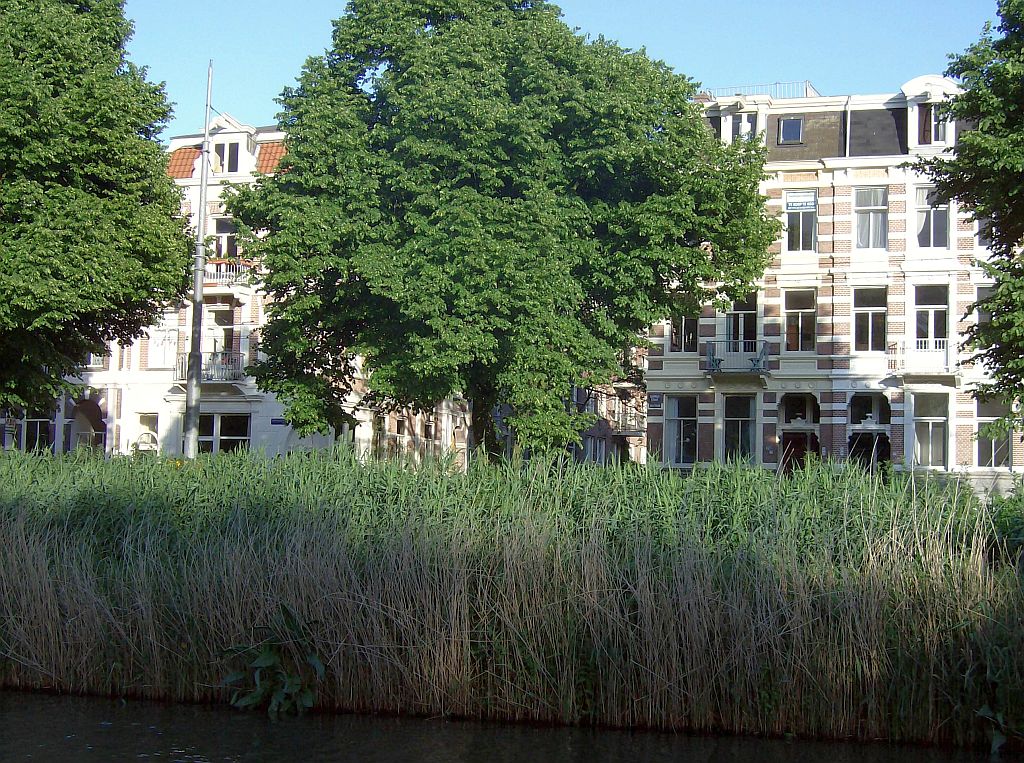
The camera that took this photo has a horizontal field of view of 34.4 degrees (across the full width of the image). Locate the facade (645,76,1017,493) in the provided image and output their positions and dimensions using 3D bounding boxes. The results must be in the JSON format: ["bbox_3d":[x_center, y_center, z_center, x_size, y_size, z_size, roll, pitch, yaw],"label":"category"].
[{"bbox_3d":[10.784,-3.005,55.462,12.052,13.547,4.000,0,-5,18],"label":"facade"}]

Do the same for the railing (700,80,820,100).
[{"bbox_3d":[8.815,-9.692,58.016,3.600,1.000,2.200,0,-5,18],"label":"railing"}]

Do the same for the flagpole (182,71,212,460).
[{"bbox_3d":[-7.083,-2.606,37.629,0.310,9.539,0.310,1,-5,18],"label":"flagpole"}]

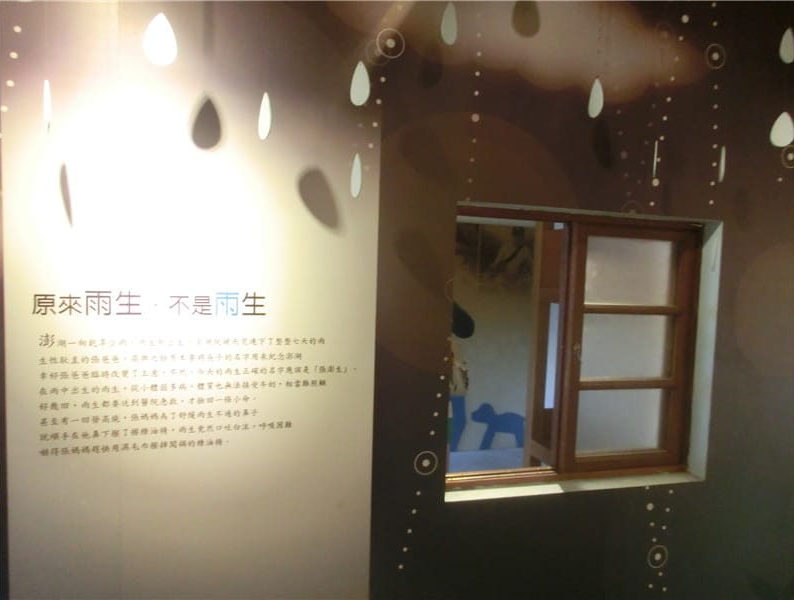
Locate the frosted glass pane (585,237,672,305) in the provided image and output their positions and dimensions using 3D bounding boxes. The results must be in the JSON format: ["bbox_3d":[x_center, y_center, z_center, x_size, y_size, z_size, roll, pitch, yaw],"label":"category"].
[{"bbox_3d":[0.867,-0.102,2.085,0.372,0.253,0.008,1,4,-16],"label":"frosted glass pane"}]

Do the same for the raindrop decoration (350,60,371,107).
[{"bbox_3d":[-0.097,-0.569,1.460,0.073,0.116,0.006,4,5,36],"label":"raindrop decoration"}]

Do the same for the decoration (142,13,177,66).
[{"bbox_3d":[-0.559,-0.616,1.310,0.073,0.116,0.006,1,4,-11],"label":"decoration"}]

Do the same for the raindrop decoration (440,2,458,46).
[{"bbox_3d":[0.148,-0.762,1.532,0.073,0.116,0.006,-1,5,-38],"label":"raindrop decoration"}]

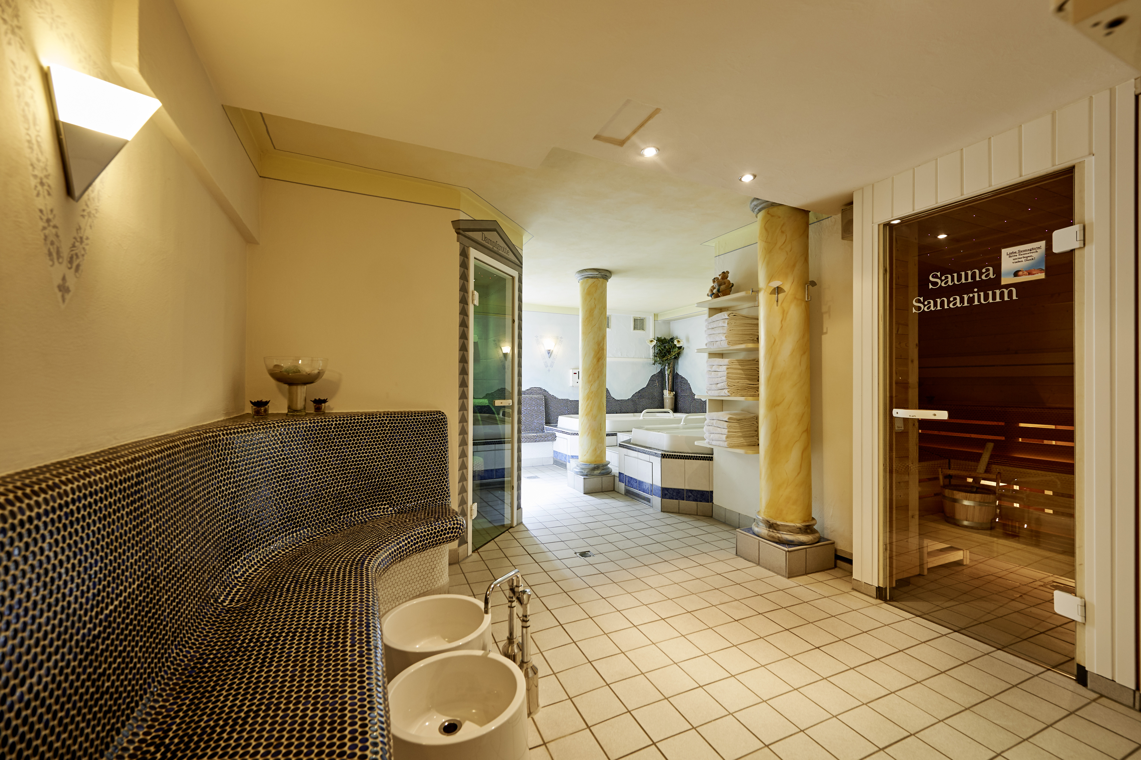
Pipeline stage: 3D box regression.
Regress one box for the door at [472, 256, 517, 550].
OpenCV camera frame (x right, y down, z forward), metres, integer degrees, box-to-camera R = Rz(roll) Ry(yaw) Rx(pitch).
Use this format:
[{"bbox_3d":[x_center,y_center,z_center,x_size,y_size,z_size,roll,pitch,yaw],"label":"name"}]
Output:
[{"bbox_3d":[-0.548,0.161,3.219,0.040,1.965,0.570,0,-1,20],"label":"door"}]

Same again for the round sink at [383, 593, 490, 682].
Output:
[{"bbox_3d":[-0.478,0.994,1.590,0.375,0.260,0.375,0,-1,-24],"label":"round sink"}]

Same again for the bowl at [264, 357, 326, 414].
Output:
[{"bbox_3d":[-1.396,0.032,2.270,0.283,0.285,0.283,0,-1,-30],"label":"bowl"}]

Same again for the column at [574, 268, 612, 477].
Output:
[{"bbox_3d":[0.246,-0.071,4.801,0.400,2.150,0.400,0,-1,0],"label":"column"}]

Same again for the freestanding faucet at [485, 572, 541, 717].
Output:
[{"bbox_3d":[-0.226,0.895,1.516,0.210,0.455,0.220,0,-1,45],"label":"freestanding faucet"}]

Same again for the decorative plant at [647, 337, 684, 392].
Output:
[{"bbox_3d":[1.575,-0.244,7.323,0.590,0.910,0.500,0,-1,18],"label":"decorative plant"}]

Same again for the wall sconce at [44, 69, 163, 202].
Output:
[{"bbox_3d":[-1.015,-0.517,0.999,0.160,0.245,0.165,0,-1,-24],"label":"wall sconce"}]

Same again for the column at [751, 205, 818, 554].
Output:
[{"bbox_3d":[1.367,-0.087,2.821,0.390,2.145,0.390,0,-1,-24],"label":"column"}]

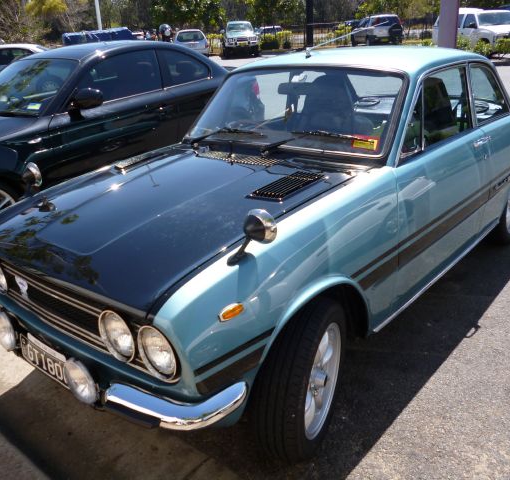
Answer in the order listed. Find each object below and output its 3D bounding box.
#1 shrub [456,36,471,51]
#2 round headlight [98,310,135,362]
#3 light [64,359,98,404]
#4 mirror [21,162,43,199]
[{"bbox_3d":[6.524,-6.039,16.200,0.580,0.680,0.580,-4,20,0],"label":"shrub"},{"bbox_3d":[-0.391,0.275,1.516,0.165,0.165,0.080,14,27,39],"label":"round headlight"},{"bbox_3d":[-0.526,0.431,1.607,0.160,0.160,0.085,14,27,39],"label":"light"},{"bbox_3d":[-1.019,-0.251,2.302,0.115,0.150,0.130,14,27,39],"label":"mirror"}]

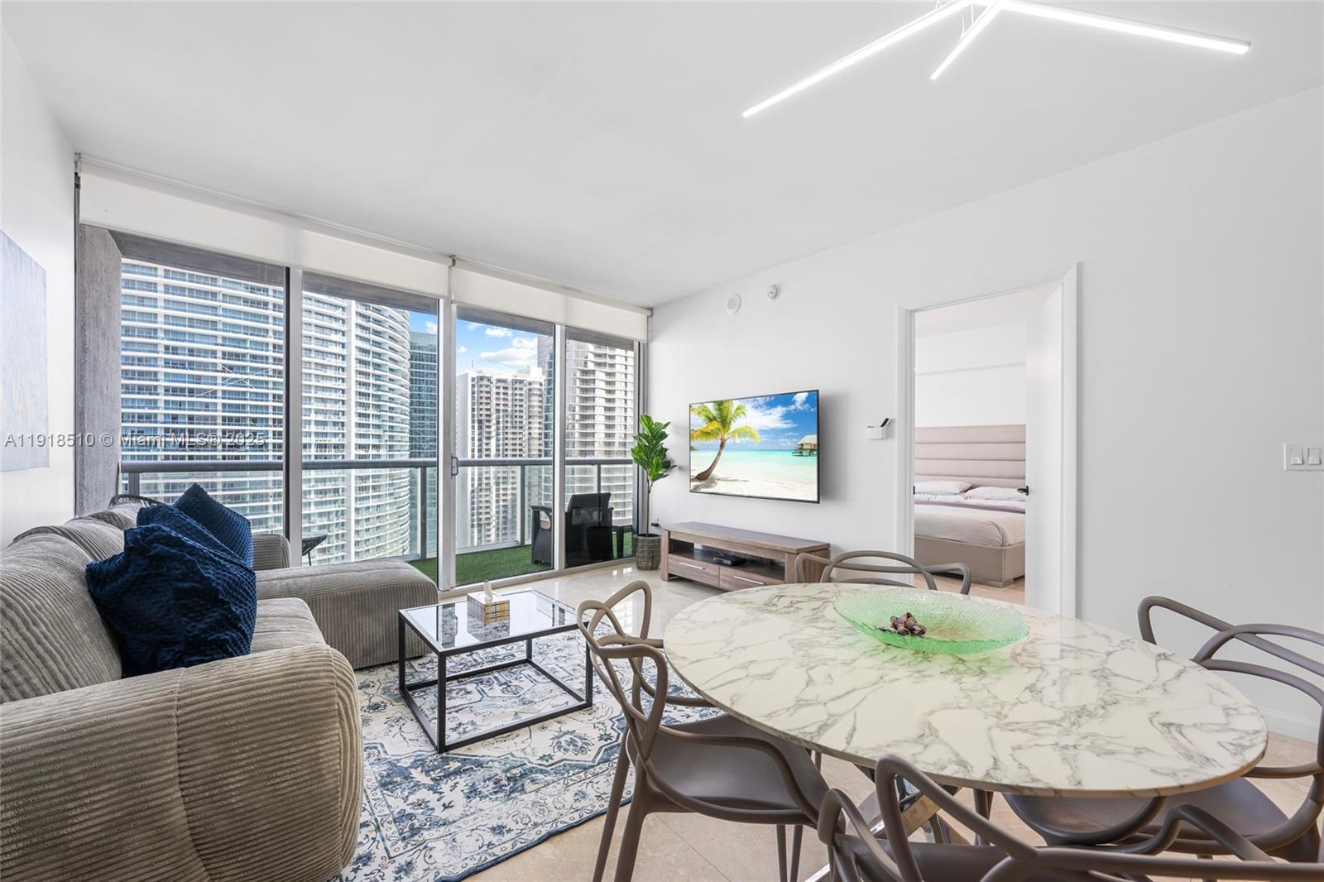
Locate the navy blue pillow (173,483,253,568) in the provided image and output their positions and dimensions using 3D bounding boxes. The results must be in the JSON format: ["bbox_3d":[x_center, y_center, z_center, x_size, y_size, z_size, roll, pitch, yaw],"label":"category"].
[{"bbox_3d":[-2.040,0.450,2.200,0.170,0.450,0.460,-22,-9,21],"label":"navy blue pillow"}]

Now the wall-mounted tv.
[{"bbox_3d":[0.731,0.053,4.371,0.060,0.830,1.430,1,-1,-41],"label":"wall-mounted tv"}]

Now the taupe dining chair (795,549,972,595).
[{"bbox_3d":[0.733,0.808,1.697,0.570,0.830,0.500,0,-1,16],"label":"taupe dining chair"}]

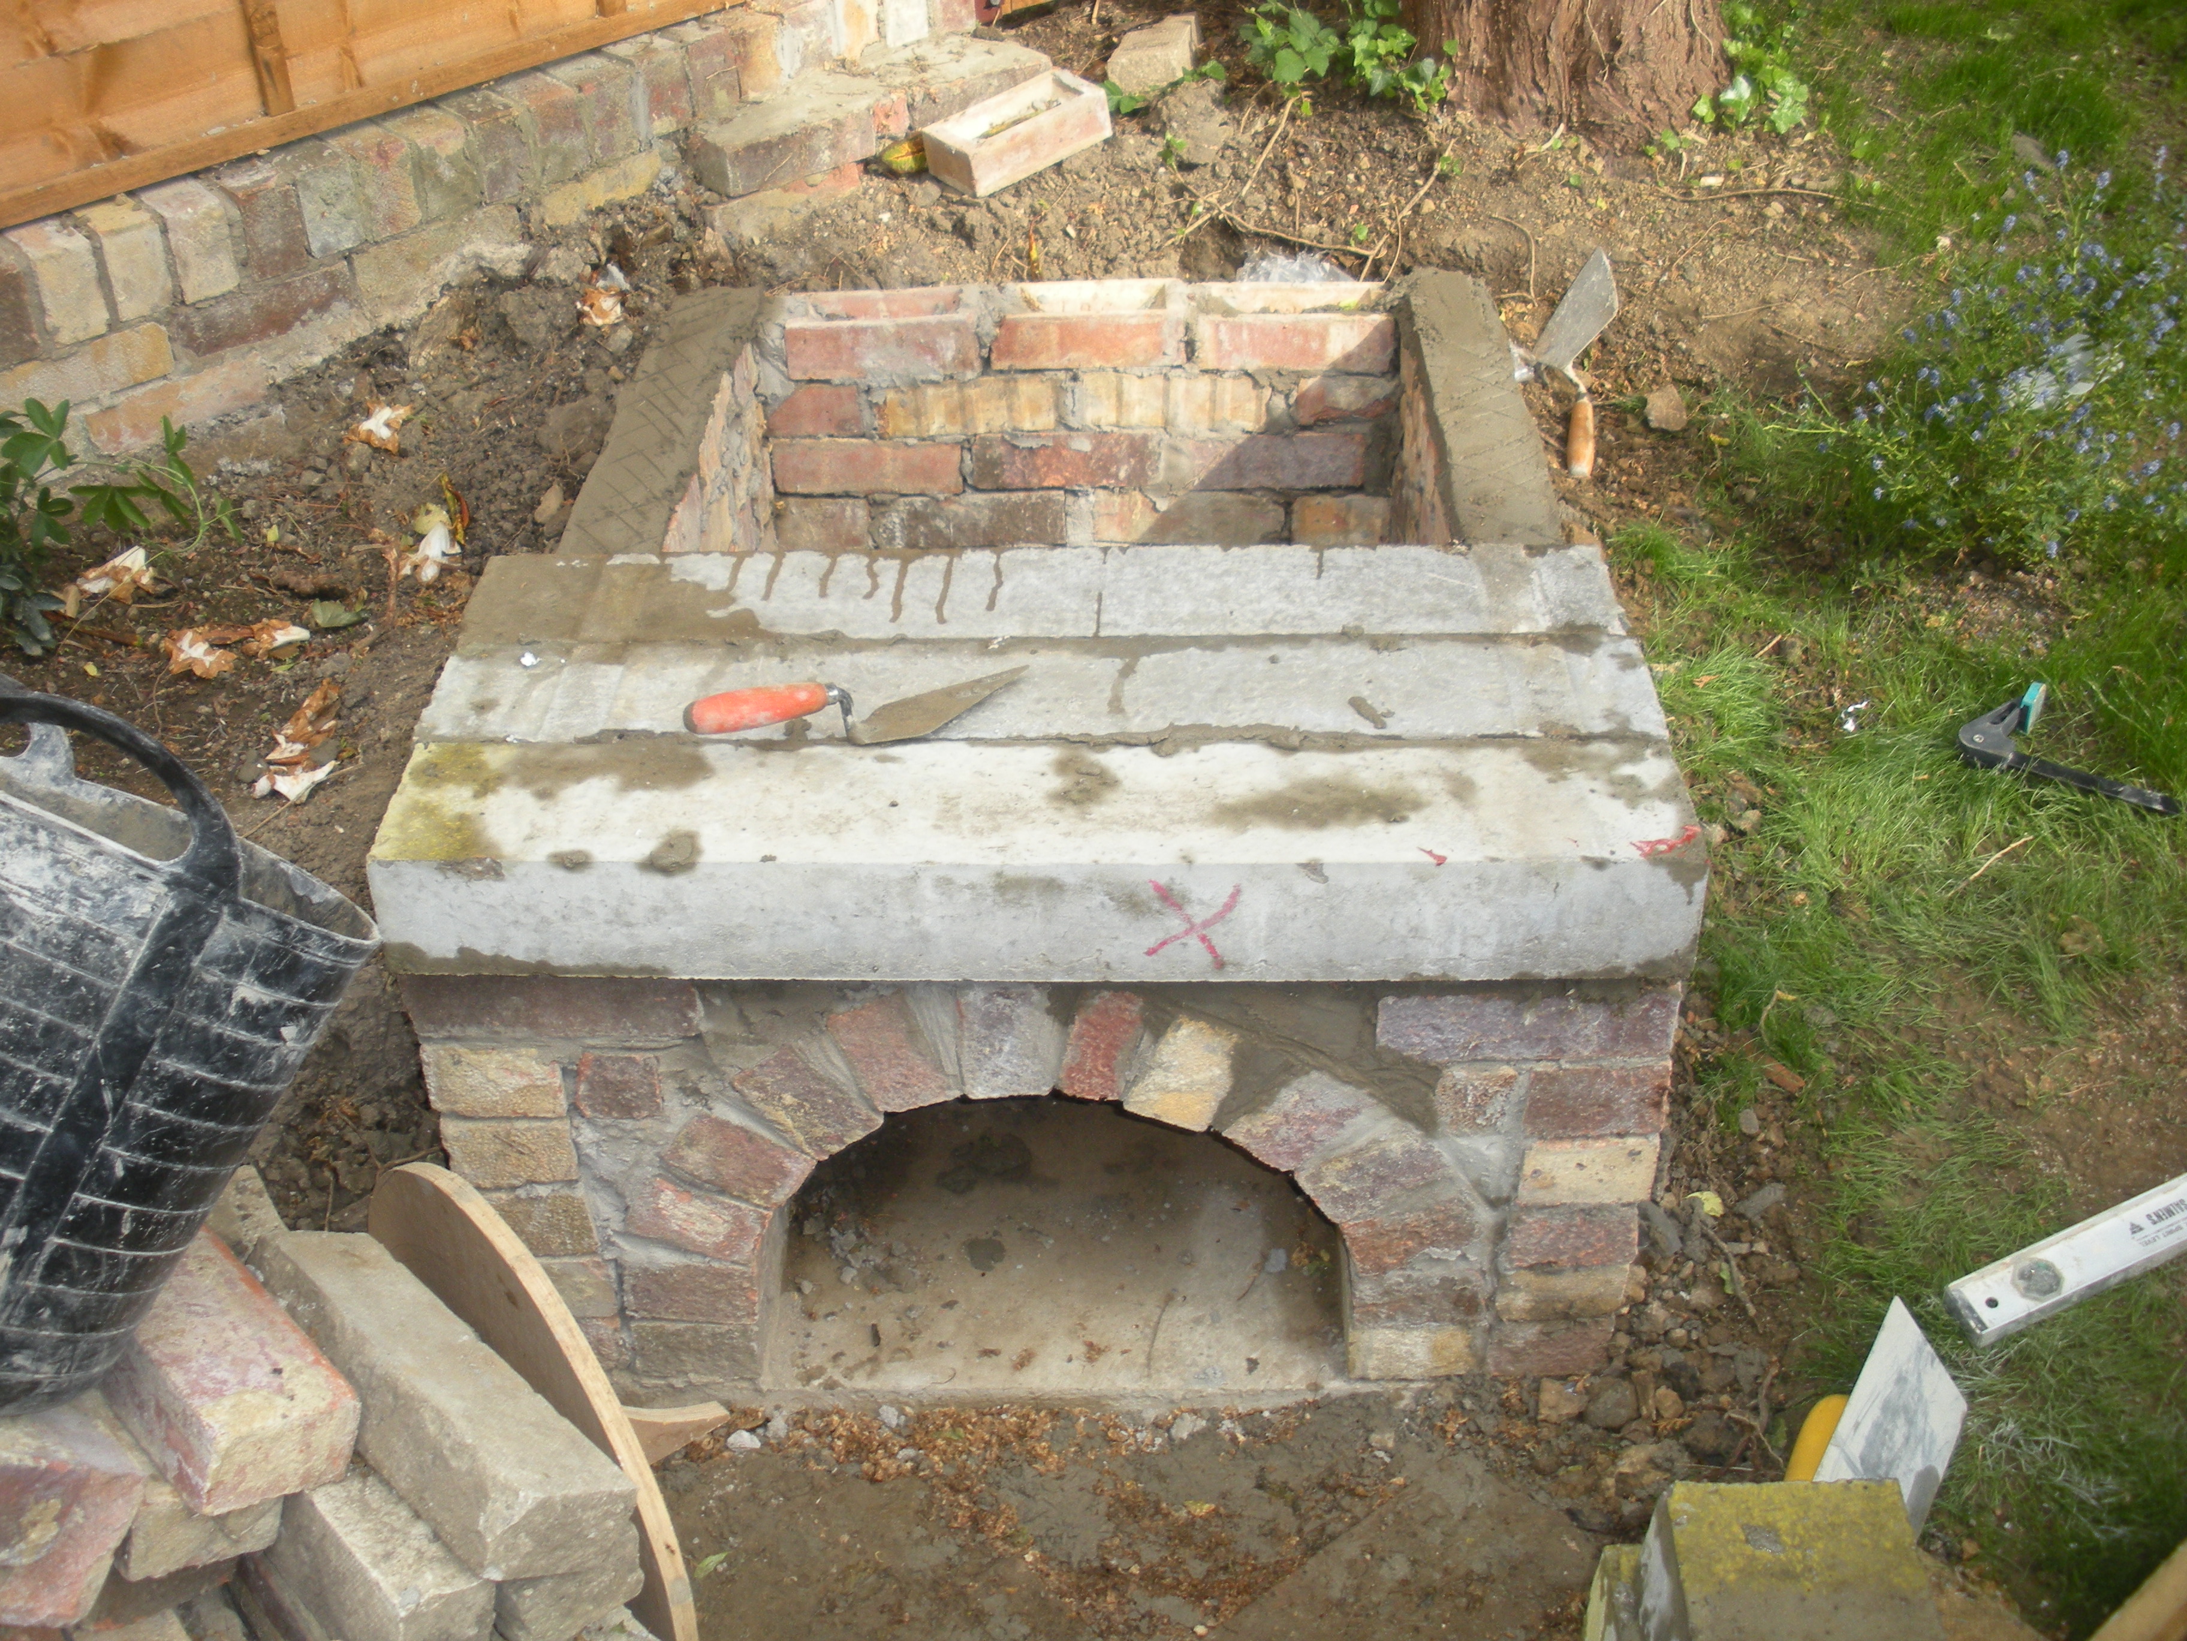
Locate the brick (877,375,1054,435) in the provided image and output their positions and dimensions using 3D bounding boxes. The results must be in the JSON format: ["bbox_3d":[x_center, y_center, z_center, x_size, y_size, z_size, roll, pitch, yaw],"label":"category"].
[{"bbox_3d":[-0.144,-0.507,2.660,0.212,0.067,0.105,0,39,1],"label":"brick"}]

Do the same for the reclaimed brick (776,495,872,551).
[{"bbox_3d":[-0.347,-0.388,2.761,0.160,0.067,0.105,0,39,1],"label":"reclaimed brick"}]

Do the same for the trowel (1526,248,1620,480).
[{"bbox_3d":[0.539,-0.510,2.502,0.110,0.065,0.420,1,40,16],"label":"trowel"}]

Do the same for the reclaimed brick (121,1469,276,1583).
[{"bbox_3d":[-0.691,0.461,1.691,0.102,0.065,0.205,-5,26,-40],"label":"reclaimed brick"}]

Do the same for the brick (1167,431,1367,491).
[{"bbox_3d":[0.200,-0.440,2.632,0.218,0.069,0.103,0,37,2],"label":"brick"}]

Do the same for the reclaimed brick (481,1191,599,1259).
[{"bbox_3d":[-0.446,0.261,1.882,0.103,0.066,0.200,0,37,2],"label":"reclaimed brick"}]

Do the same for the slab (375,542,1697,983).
[{"bbox_3d":[-0.037,-0.055,1.709,0.897,0.101,0.417,0,37,1],"label":"slab"}]

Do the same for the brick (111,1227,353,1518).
[{"bbox_3d":[-0.641,0.392,1.643,0.218,0.067,0.104,34,25,33],"label":"brick"}]

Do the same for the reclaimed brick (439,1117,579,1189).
[{"bbox_3d":[-0.440,0.187,1.808,0.101,0.066,0.213,0,37,1],"label":"reclaimed brick"}]

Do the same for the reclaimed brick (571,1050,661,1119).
[{"bbox_3d":[-0.352,0.150,1.749,0.064,0.068,0.150,0,39,1],"label":"reclaimed brick"}]

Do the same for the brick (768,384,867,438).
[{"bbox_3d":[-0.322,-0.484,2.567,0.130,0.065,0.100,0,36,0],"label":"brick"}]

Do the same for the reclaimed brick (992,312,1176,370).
[{"bbox_3d":[-0.005,-0.560,2.557,0.215,0.066,0.103,0,37,1],"label":"reclaimed brick"}]

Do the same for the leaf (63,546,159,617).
[{"bbox_3d":[-0.996,-0.242,2.310,0.080,0.038,0.072,0,36,0],"label":"leaf"}]

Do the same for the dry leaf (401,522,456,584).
[{"bbox_3d":[-0.727,-0.292,2.484,0.058,0.028,0.080,0,37,1],"label":"dry leaf"}]

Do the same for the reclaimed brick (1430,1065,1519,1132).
[{"bbox_3d":[0.287,0.163,1.751,0.055,0.066,0.150,0,37,2],"label":"reclaimed brick"}]

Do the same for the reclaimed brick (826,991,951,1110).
[{"bbox_3d":[-0.146,0.117,1.706,0.064,0.102,0.175,-16,34,11],"label":"reclaimed brick"}]

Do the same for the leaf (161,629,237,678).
[{"bbox_3d":[-0.878,-0.164,2.232,0.062,0.022,0.060,0,36,0],"label":"leaf"}]

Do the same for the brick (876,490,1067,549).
[{"bbox_3d":[-0.142,-0.380,2.690,0.220,0.069,0.103,0,37,2],"label":"brick"}]

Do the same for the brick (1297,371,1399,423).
[{"bbox_3d":[0.336,-0.503,2.591,0.213,0.064,0.103,0,37,1],"label":"brick"}]

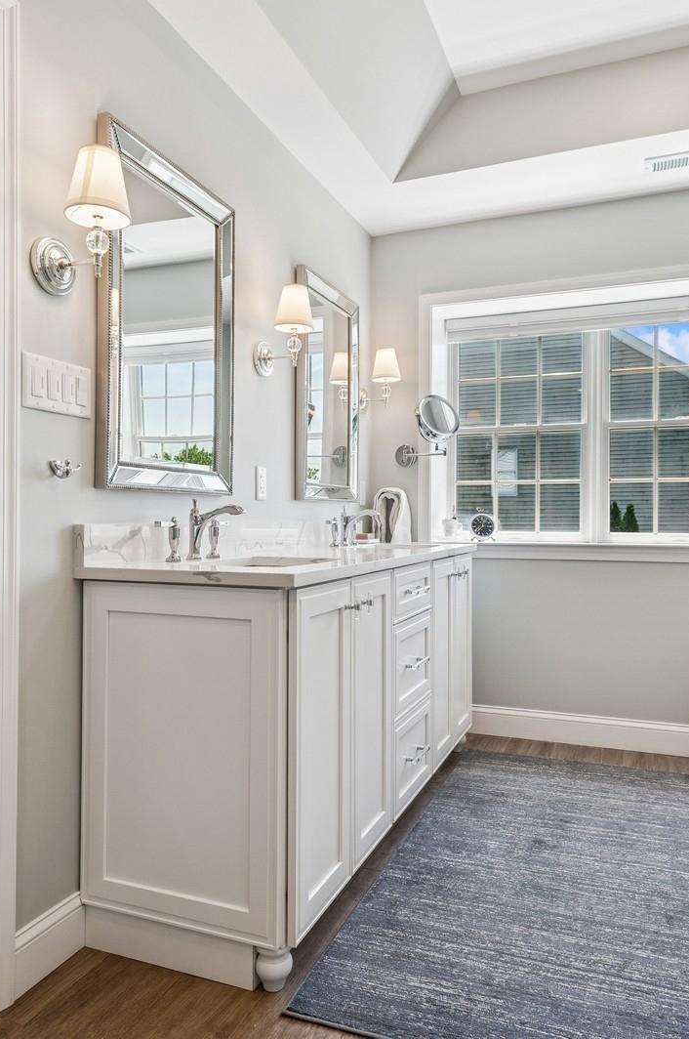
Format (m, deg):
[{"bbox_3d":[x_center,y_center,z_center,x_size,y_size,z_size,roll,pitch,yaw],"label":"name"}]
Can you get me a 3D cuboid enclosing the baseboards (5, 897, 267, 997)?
[{"bbox_3d":[-0.441,0.941,1.560,0.472,0.127,0.227,0,0,22],"label":"baseboards"}]

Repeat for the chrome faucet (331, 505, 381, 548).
[{"bbox_3d":[0.062,0.027,3.067,0.187,0.169,0.260,0,0,22],"label":"chrome faucet"}]

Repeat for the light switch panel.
[{"bbox_3d":[-0.649,-0.296,1.666,0.010,0.119,0.214,0,0,22],"label":"light switch panel"}]

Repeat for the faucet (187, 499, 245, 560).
[{"bbox_3d":[-0.357,0.026,2.037,0.188,0.168,0.052,0,0,22],"label":"faucet"}]

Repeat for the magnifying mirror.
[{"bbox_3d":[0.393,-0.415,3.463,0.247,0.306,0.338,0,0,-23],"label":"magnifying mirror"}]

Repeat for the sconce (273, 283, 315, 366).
[{"bbox_3d":[-0.195,-0.665,2.562,0.187,0.308,0.135,0,0,22],"label":"sconce"}]

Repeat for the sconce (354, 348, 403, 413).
[{"bbox_3d":[0.179,-0.659,3.505,0.187,0.308,0.141,0,0,22],"label":"sconce"}]

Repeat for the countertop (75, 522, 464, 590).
[{"bbox_3d":[-0.022,0.079,2.488,0.568,0.124,1.875,0,0,22],"label":"countertop"}]

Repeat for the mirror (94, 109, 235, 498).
[{"bbox_3d":[-0.474,-0.530,2.060,0.042,0.909,0.590,0,0,22],"label":"mirror"}]

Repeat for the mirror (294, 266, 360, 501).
[{"bbox_3d":[-0.059,-0.525,3.094,0.048,0.903,0.582,0,0,22],"label":"mirror"}]

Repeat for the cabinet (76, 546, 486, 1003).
[{"bbox_3d":[-0.017,0.562,2.488,0.576,0.894,1.881,0,0,22],"label":"cabinet"}]

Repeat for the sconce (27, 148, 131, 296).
[{"bbox_3d":[-0.565,-0.654,1.612,0.204,0.310,0.139,0,0,22],"label":"sconce"}]

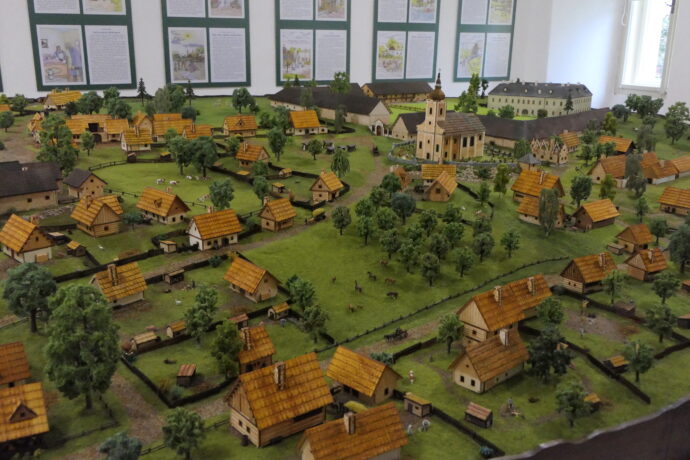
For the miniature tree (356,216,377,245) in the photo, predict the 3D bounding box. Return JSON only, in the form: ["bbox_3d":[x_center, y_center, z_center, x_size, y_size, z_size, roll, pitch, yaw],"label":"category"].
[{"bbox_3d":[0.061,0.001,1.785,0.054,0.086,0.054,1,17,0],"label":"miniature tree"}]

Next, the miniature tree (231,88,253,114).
[{"bbox_3d":[-0.612,-0.758,3.731,0.121,0.140,0.115,-2,18,-9],"label":"miniature tree"}]

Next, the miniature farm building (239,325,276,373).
[{"bbox_3d":[-0.165,0.190,1.035,0.070,0.059,0.081,-11,22,-33],"label":"miniature farm building"}]

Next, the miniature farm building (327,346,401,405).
[{"bbox_3d":[0.029,0.223,1.002,0.095,0.052,0.073,16,23,39],"label":"miniature farm building"}]

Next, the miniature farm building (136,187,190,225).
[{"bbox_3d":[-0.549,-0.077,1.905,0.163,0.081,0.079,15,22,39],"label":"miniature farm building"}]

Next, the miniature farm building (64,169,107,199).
[{"bbox_3d":[-0.765,-0.139,1.851,0.103,0.067,0.084,17,24,38],"label":"miniature farm building"}]

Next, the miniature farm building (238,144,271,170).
[{"bbox_3d":[-0.409,-0.332,2.807,0.118,0.089,0.099,10,19,28],"label":"miniature farm building"}]

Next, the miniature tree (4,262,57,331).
[{"bbox_3d":[-0.616,0.134,1.241,0.104,0.147,0.104,1,17,0],"label":"miniature tree"}]

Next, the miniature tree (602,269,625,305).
[{"bbox_3d":[0.603,0.130,1.420,0.049,0.080,0.049,1,17,0],"label":"miniature tree"}]

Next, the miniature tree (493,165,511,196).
[{"bbox_3d":[0.581,-0.182,2.347,0.067,0.118,0.067,1,17,0],"label":"miniature tree"}]

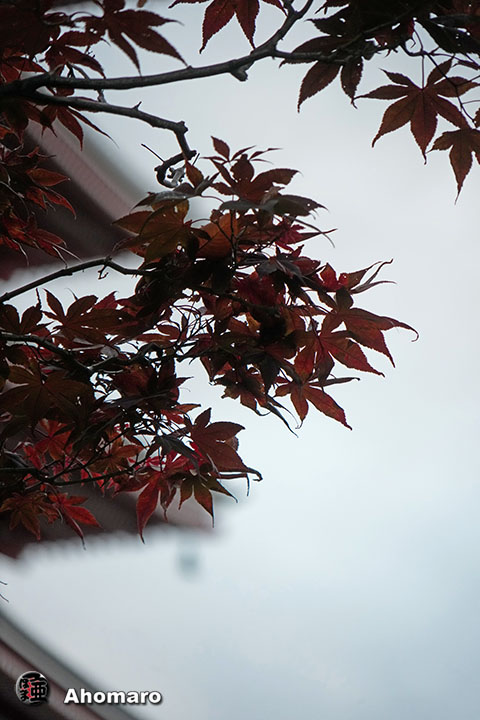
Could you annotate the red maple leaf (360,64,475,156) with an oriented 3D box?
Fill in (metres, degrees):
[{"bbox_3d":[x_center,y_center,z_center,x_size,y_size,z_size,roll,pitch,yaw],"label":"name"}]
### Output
[{"bbox_3d":[0.129,-0.182,3.500,0.089,0.076,0.025,0,-11,0],"label":"red maple leaf"}]

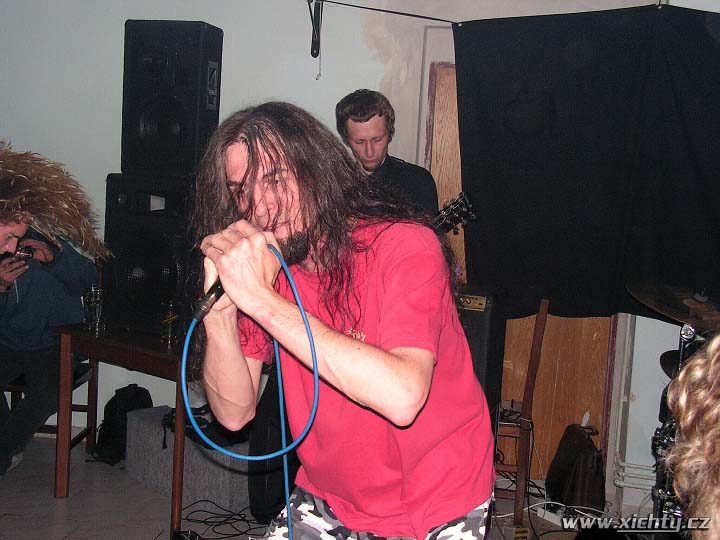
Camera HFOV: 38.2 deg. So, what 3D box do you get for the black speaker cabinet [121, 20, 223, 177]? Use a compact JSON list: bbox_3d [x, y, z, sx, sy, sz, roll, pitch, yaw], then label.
[{"bbox_3d":[-0.814,-0.738,4.567,0.352,0.651,0.290,5,7,13],"label":"black speaker cabinet"}]

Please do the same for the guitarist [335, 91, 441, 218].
[{"bbox_3d":[-0.033,0.278,3.554,0.550,1.760,0.420,4,7,6],"label":"guitarist"}]

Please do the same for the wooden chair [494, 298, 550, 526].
[{"bbox_3d":[0.549,0.574,4.672,0.500,0.985,0.430,4,7,7],"label":"wooden chair"}]

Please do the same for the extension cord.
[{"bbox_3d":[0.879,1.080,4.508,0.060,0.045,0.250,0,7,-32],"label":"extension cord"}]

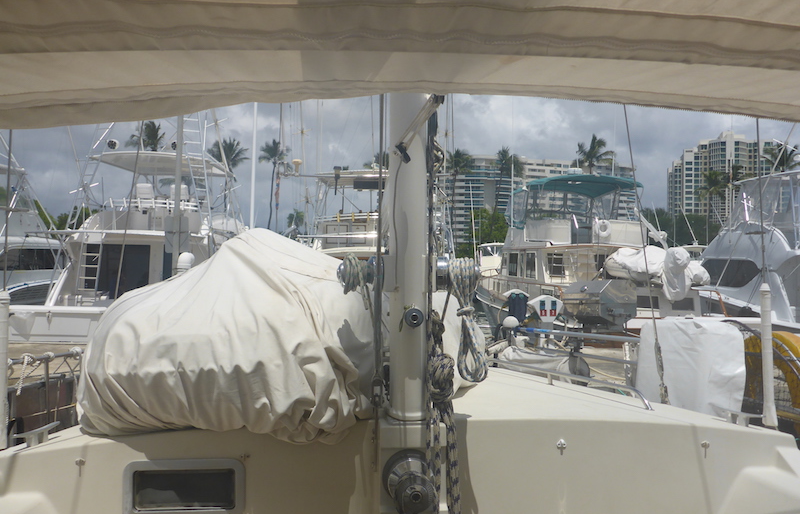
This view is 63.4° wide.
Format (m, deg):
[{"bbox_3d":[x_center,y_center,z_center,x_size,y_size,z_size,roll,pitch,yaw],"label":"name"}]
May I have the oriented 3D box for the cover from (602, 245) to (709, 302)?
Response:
[{"bbox_3d":[6.570,0.420,16.500,1.650,1.300,2.900,0,0,-12],"label":"cover"}]

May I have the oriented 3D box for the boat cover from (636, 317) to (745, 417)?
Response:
[{"bbox_3d":[2.050,0.800,4.600,0.800,0.720,0.400,0,0,30],"label":"boat cover"}]

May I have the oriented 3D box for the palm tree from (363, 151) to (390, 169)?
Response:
[{"bbox_3d":[-2.600,-7.400,95.000,5.000,16.200,5.000,0,0,0],"label":"palm tree"}]

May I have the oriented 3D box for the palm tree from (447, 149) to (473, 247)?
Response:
[{"bbox_3d":[8.900,-7.700,95.000,4.500,16.800,4.500,0,0,0],"label":"palm tree"}]

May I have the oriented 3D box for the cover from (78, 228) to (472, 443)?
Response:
[{"bbox_3d":[-0.270,0.215,2.720,1.400,0.670,1.550,0,0,8],"label":"cover"}]

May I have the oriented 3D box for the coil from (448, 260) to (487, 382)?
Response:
[{"bbox_3d":[0.210,0.200,2.020,0.125,0.400,0.110,0,0,0],"label":"coil"}]

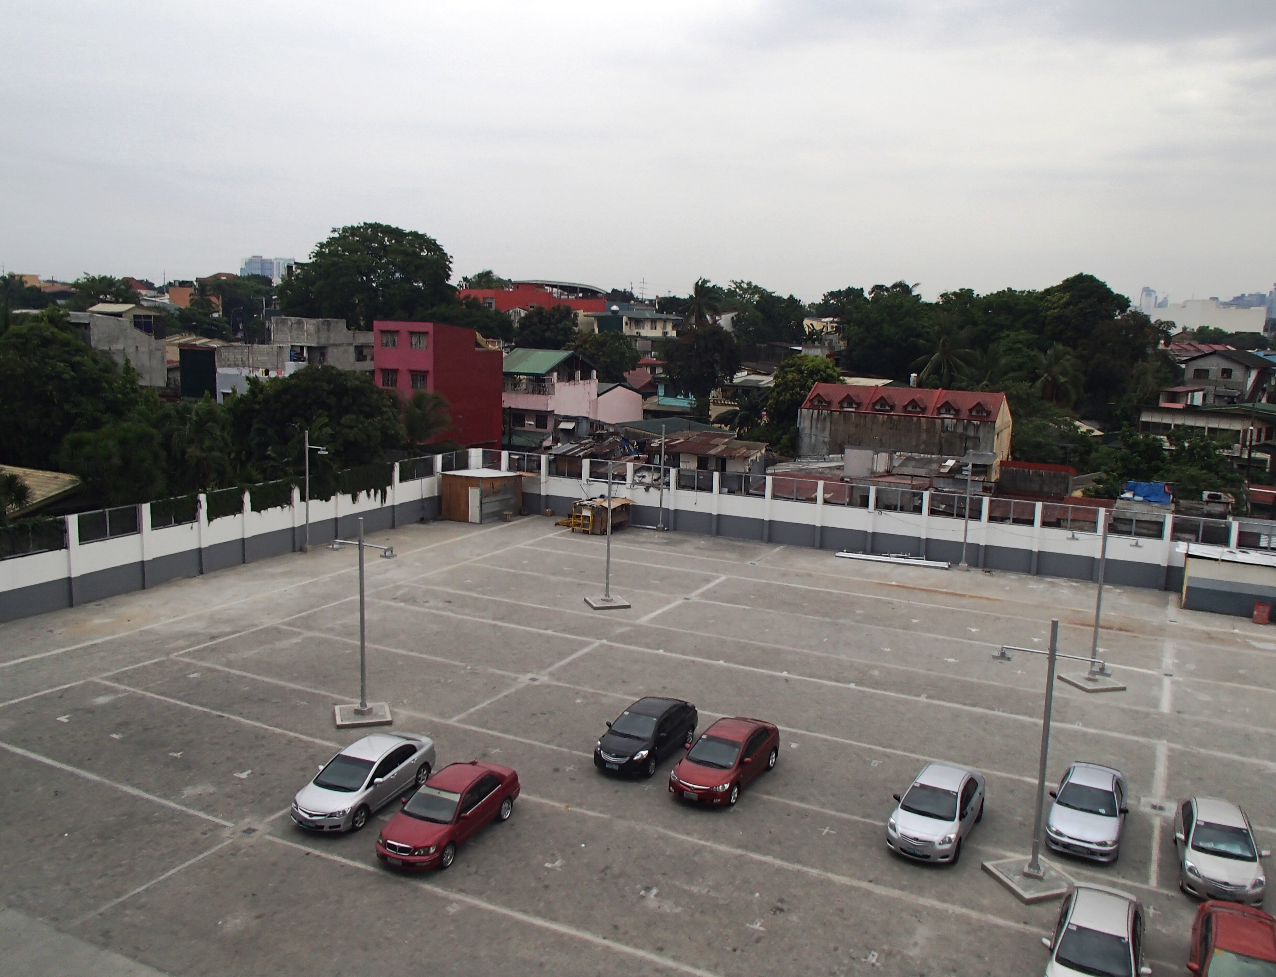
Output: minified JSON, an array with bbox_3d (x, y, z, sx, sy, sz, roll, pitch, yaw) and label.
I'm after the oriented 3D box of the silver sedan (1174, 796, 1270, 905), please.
[{"bbox_3d":[14.059,8.630,25.481,1.700,1.460,4.300,5,10,23],"label":"silver sedan"}]

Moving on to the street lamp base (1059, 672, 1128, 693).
[{"bbox_3d":[16.726,7.161,38.844,1.570,0.170,1.570,-2,9,-18],"label":"street lamp base"}]

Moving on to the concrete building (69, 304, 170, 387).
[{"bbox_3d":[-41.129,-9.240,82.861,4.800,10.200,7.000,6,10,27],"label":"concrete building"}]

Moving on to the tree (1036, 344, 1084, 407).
[{"bbox_3d":[47.127,-11.553,118.759,5.600,9.500,5.600,6,10,27],"label":"tree"}]

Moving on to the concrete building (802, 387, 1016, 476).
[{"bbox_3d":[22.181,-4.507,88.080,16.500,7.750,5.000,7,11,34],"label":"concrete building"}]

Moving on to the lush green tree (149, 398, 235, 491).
[{"bbox_3d":[-23.889,-0.751,56.770,4.720,8.200,4.720,-3,10,-23],"label":"lush green tree"}]

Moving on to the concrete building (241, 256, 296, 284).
[{"bbox_3d":[-387.477,-210.684,1105.196,55.000,65.000,32.000,-2,10,-20],"label":"concrete building"}]

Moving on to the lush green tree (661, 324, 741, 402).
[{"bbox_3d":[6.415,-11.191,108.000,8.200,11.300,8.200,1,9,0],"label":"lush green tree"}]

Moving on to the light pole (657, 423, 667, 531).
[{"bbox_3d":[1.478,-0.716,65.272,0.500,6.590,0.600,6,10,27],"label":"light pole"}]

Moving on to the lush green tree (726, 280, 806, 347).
[{"bbox_3d":[18.137,-21.731,151.279,11.200,16.000,11.200,6,10,27],"label":"lush green tree"}]

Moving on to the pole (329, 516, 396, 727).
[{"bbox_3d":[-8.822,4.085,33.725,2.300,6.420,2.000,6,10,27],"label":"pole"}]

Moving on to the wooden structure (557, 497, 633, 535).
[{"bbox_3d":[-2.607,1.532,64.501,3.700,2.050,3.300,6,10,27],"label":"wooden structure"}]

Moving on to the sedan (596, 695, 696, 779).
[{"bbox_3d":[0.340,7.155,31.001,1.720,1.460,4.320,6,10,25],"label":"sedan"}]

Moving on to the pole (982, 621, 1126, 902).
[{"bbox_3d":[9.163,6.056,23.855,2.500,6.240,2.250,6,10,27],"label":"pole"}]

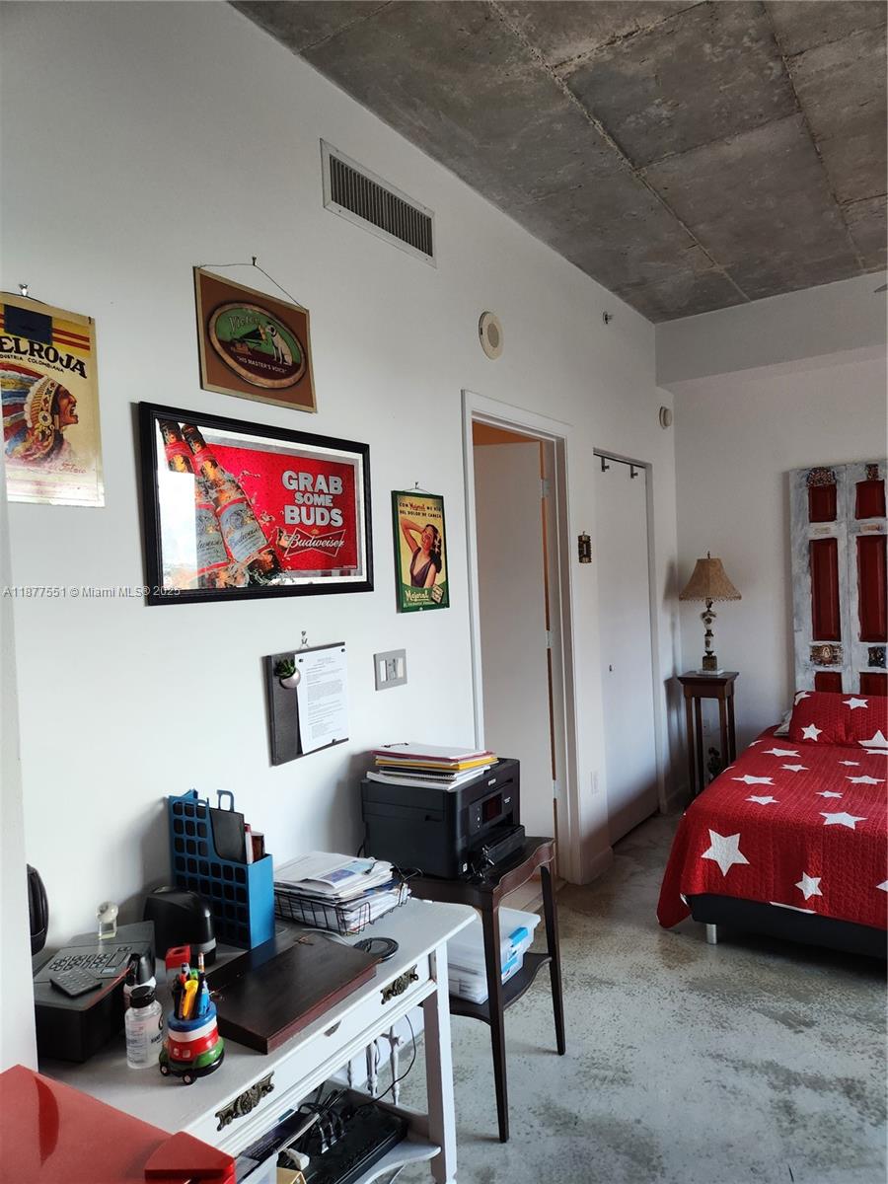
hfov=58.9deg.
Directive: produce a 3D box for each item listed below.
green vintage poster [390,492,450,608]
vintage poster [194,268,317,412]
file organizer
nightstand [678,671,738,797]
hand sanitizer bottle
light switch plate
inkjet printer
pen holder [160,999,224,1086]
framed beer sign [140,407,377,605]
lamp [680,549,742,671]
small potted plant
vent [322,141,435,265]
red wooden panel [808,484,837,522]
[{"bbox_3d":[-0.082,-0.138,2.748,0.012,0.402,0.308,-2,1,33],"label":"green vintage poster"},{"bbox_3d":[-0.492,-0.659,2.109,0.014,0.298,0.410,-2,1,33],"label":"vintage poster"},{"bbox_3d":[-0.501,0.616,1.773,0.237,0.311,0.074,-2,1,31],"label":"file organizer"},{"bbox_3d":[1.675,0.934,4.933,0.310,0.826,0.330,-2,1,33],"label":"nightstand"},{"bbox_3d":[-0.497,0.722,1.310,0.057,0.113,0.057,-3,1,-9],"label":"hand sanitizer bottle"},{"bbox_3d":[-0.166,0.253,2.563,0.010,0.115,0.162,-2,1,33],"label":"light switch plate"},{"bbox_3d":[0.024,0.675,2.436,0.365,0.249,0.420,-2,1,31],"label":"inkjet printer"},{"bbox_3d":[-0.403,0.730,1.282,0.073,0.082,0.090,-2,1,33],"label":"pen holder"},{"bbox_3d":[-0.466,-0.215,2.162,0.021,0.465,0.832,0,2,33],"label":"framed beer sign"},{"bbox_3d":[1.633,0.130,4.861,0.385,0.765,0.385,-2,1,33],"label":"lamp"},{"bbox_3d":[-0.417,0.216,2.098,0.060,0.090,0.064,-3,1,0],"label":"small potted plant"},{"bbox_3d":[-0.189,-1.266,2.603,0.020,0.204,0.611,-2,1,33],"label":"vent"},{"bbox_3d":[2.254,-0.525,4.677,0.150,0.208,0.020,-2,1,33],"label":"red wooden panel"}]

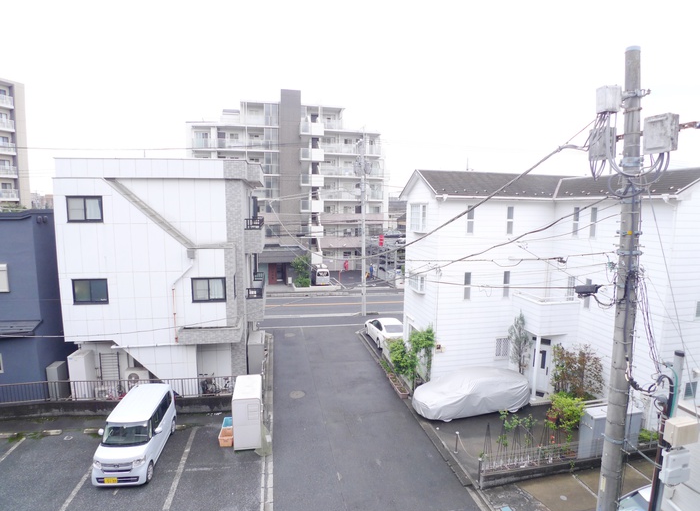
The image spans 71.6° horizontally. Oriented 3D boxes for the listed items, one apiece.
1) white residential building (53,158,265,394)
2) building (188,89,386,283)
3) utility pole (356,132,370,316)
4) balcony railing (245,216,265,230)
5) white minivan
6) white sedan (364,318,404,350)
[{"bbox_3d":[-7.776,0.561,22.597,7.340,9.293,8.083,-1,7,-9],"label":"white residential building"},{"bbox_3d":[-7.290,-8.779,58.847,22.911,20.089,13.000,-2,7,-15],"label":"building"},{"bbox_3d":[0.920,-2.003,32.913,0.900,12.509,0.700,-1,7,-9],"label":"utility pole"},{"bbox_3d":[-4.492,-1.608,22.952,0.681,0.458,4.446,-1,7,-9],"label":"balcony railing"},{"bbox_3d":[-6.430,5.345,14.680,1.475,1.790,3.395,0,7,-5],"label":"white minivan"},{"bbox_3d":[2.198,4.198,27.747,1.780,1.400,4.500,-1,7,-11],"label":"white sedan"}]

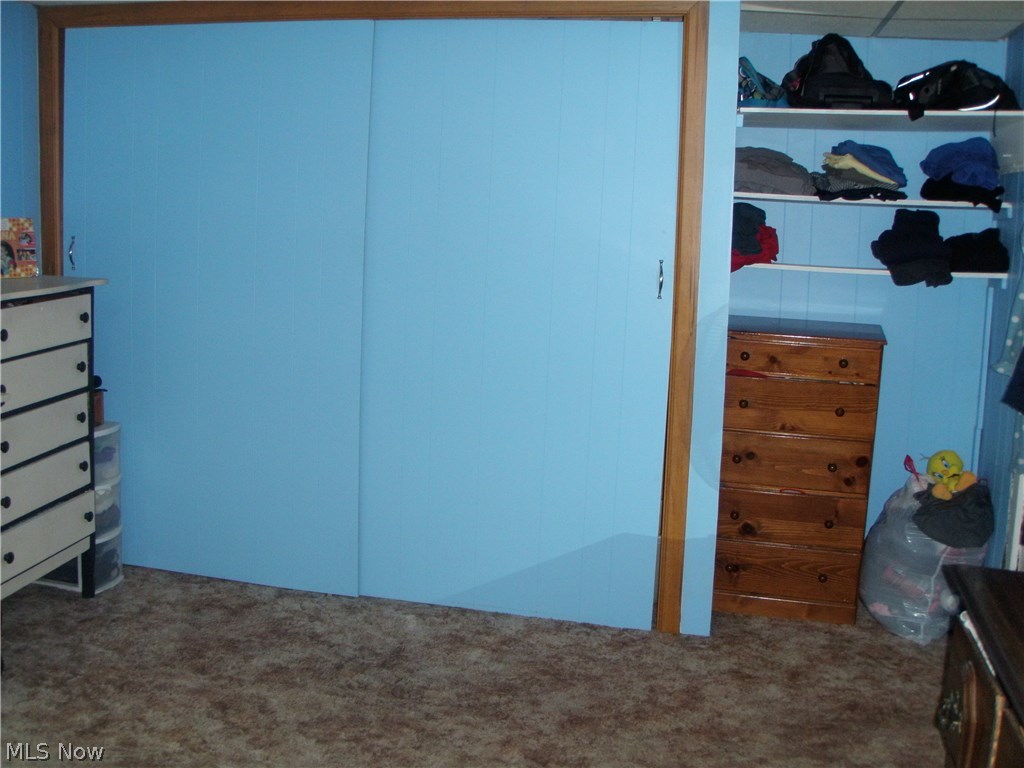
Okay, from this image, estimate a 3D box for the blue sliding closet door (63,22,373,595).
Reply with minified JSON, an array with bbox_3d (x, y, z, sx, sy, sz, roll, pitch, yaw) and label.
[{"bbox_3d":[-1.064,-0.256,4.028,1.190,2.030,0.040,4,10,13],"label":"blue sliding closet door"}]

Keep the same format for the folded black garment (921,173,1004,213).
[{"bbox_3d":[1.619,-0.686,4.042,0.290,0.140,0.250,4,10,13],"label":"folded black garment"}]

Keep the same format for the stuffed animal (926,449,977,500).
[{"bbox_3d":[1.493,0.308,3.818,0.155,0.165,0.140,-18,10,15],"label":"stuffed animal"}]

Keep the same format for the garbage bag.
[{"bbox_3d":[1.426,0.572,3.869,0.430,0.550,0.420,4,10,13],"label":"garbage bag"}]

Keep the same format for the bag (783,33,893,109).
[{"bbox_3d":[1.085,-1.037,3.753,0.360,0.270,0.350,4,10,13],"label":"bag"}]

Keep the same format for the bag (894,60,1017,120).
[{"bbox_3d":[1.433,-0.958,3.642,0.410,0.190,0.320,4,10,13],"label":"bag"}]

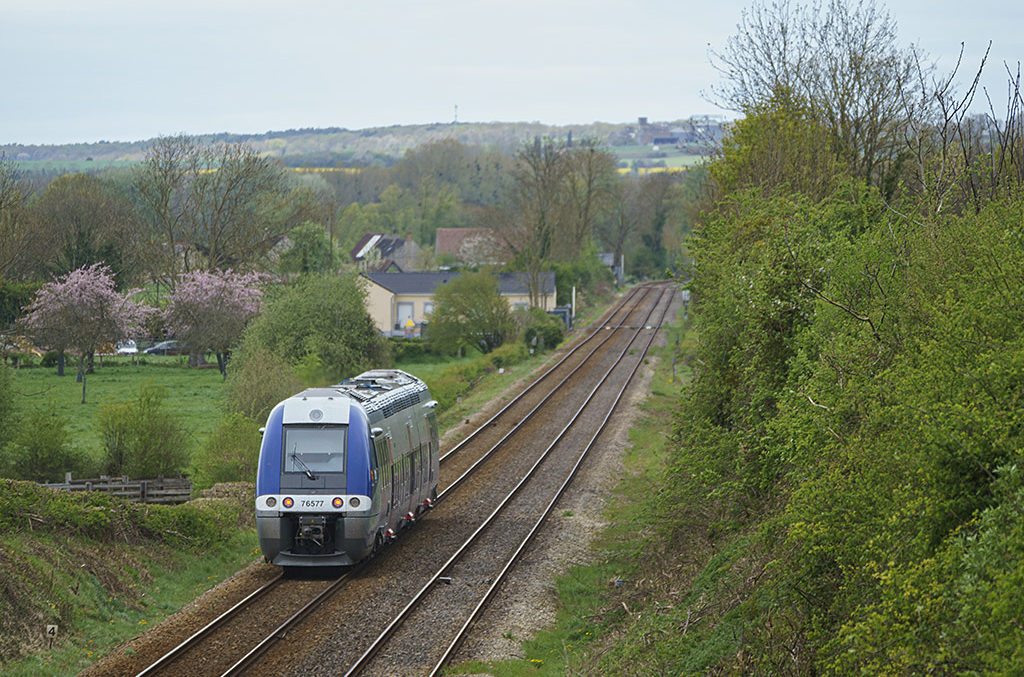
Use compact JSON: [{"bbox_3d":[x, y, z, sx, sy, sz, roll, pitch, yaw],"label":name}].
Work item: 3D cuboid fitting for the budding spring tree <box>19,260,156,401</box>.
[{"bbox_3d":[-26.881,-0.821,620.000,8.200,7.700,7.800,0,1,0],"label":"budding spring tree"}]

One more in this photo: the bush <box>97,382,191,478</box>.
[{"bbox_3d":[-13.893,3.506,370.000,3.500,3.700,3.300,0,1,0],"label":"bush"}]

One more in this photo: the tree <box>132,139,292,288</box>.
[{"bbox_3d":[-21.978,-6.501,725.000,12.200,17.000,11.500,0,1,0],"label":"tree"}]

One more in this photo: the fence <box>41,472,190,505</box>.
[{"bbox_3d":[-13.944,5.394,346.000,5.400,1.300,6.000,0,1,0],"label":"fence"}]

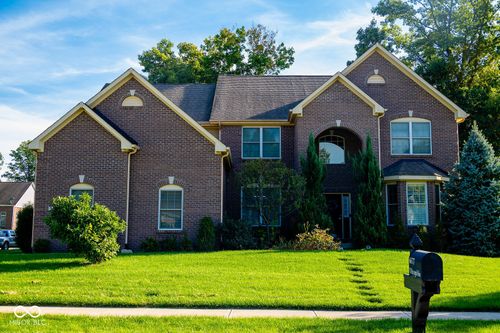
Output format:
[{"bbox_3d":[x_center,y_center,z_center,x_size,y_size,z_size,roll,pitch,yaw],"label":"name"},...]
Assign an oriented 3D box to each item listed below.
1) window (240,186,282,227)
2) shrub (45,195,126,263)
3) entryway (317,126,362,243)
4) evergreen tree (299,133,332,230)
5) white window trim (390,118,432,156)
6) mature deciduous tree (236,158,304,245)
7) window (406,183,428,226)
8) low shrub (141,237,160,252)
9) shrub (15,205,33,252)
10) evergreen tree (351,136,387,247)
[{"bbox_3d":[0.480,1.744,23.059,1.791,1.745,0.140,0,-7,1],"label":"window"},{"bbox_3d":[-5.047,1.901,16.187,2.485,2.056,2.300,0,-7,0],"label":"shrub"},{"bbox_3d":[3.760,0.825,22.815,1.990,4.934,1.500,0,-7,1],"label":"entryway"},{"bbox_3d":[2.646,0.859,21.318,1.371,4.538,1.371,0,-7,1],"label":"evergreen tree"},{"bbox_3d":[6.960,-1.292,22.775,1.782,1.652,0.140,0,-7,1],"label":"white window trim"},{"bbox_3d":[0.896,1.512,21.990,2.751,3.687,2.600,0,-7,0],"label":"mature deciduous tree"},{"bbox_3d":[6.960,1.550,21.950,0.860,1.790,0.140,0,-7,0],"label":"window"},{"bbox_3d":[-3.526,2.764,18.697,0.709,0.526,0.650,0,-7,0],"label":"low shrub"},{"bbox_3d":[-8.455,2.335,19.915,0.875,1.799,0.875,0,-7,1],"label":"shrub"},{"bbox_3d":[4.785,0.998,21.263,1.465,4.482,1.465,0,-7,1],"label":"evergreen tree"}]

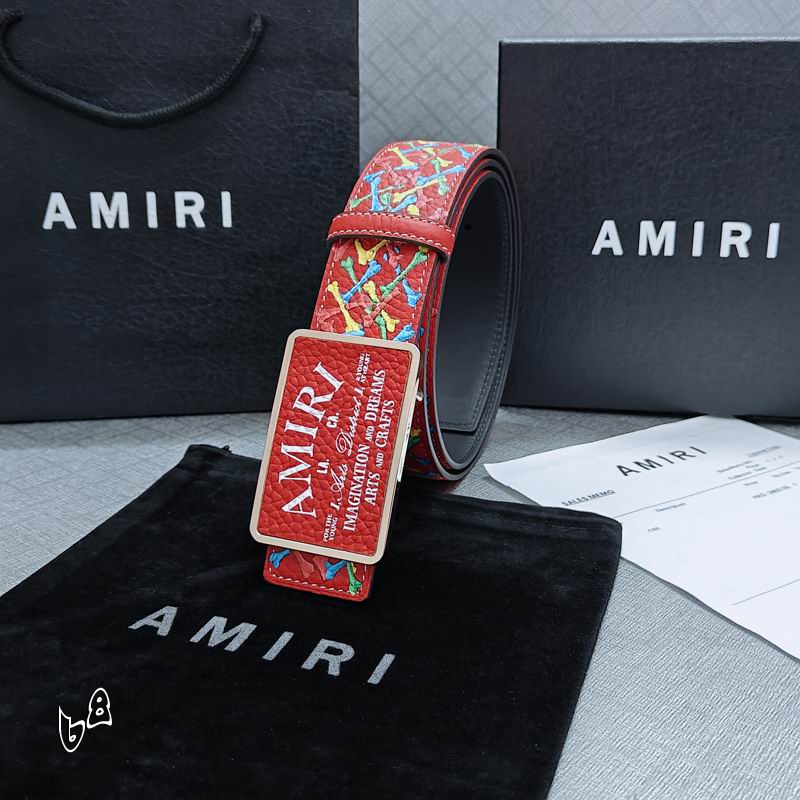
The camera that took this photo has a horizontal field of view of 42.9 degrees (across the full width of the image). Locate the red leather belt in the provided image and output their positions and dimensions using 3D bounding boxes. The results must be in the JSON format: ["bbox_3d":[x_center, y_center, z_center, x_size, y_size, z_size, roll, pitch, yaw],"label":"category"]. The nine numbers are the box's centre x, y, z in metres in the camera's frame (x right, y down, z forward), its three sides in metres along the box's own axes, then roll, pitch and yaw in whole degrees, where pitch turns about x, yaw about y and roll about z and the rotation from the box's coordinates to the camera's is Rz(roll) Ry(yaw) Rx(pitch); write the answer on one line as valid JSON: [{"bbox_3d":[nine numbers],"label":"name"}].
[{"bbox_3d":[0.005,-0.028,0.415,0.049,0.141,0.201,8,22,18],"label":"red leather belt"}]

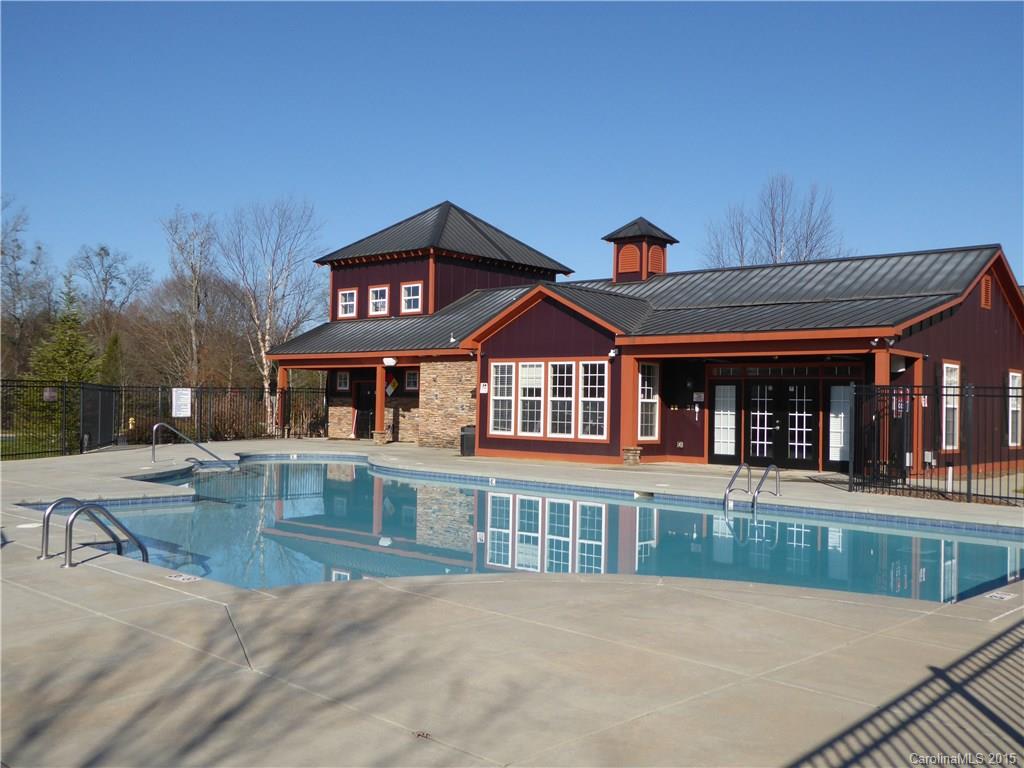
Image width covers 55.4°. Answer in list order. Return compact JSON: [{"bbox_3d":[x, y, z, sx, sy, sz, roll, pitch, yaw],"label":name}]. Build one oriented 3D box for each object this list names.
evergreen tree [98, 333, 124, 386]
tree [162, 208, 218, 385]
[{"bbox_3d":[-21.332,-0.120,51.943,1.800,5.250,1.800,0,-2,42],"label":"evergreen tree"},{"bbox_3d":[-19.894,-3.994,59.853,3.900,13.590,3.900,0,-2,42],"label":"tree"}]

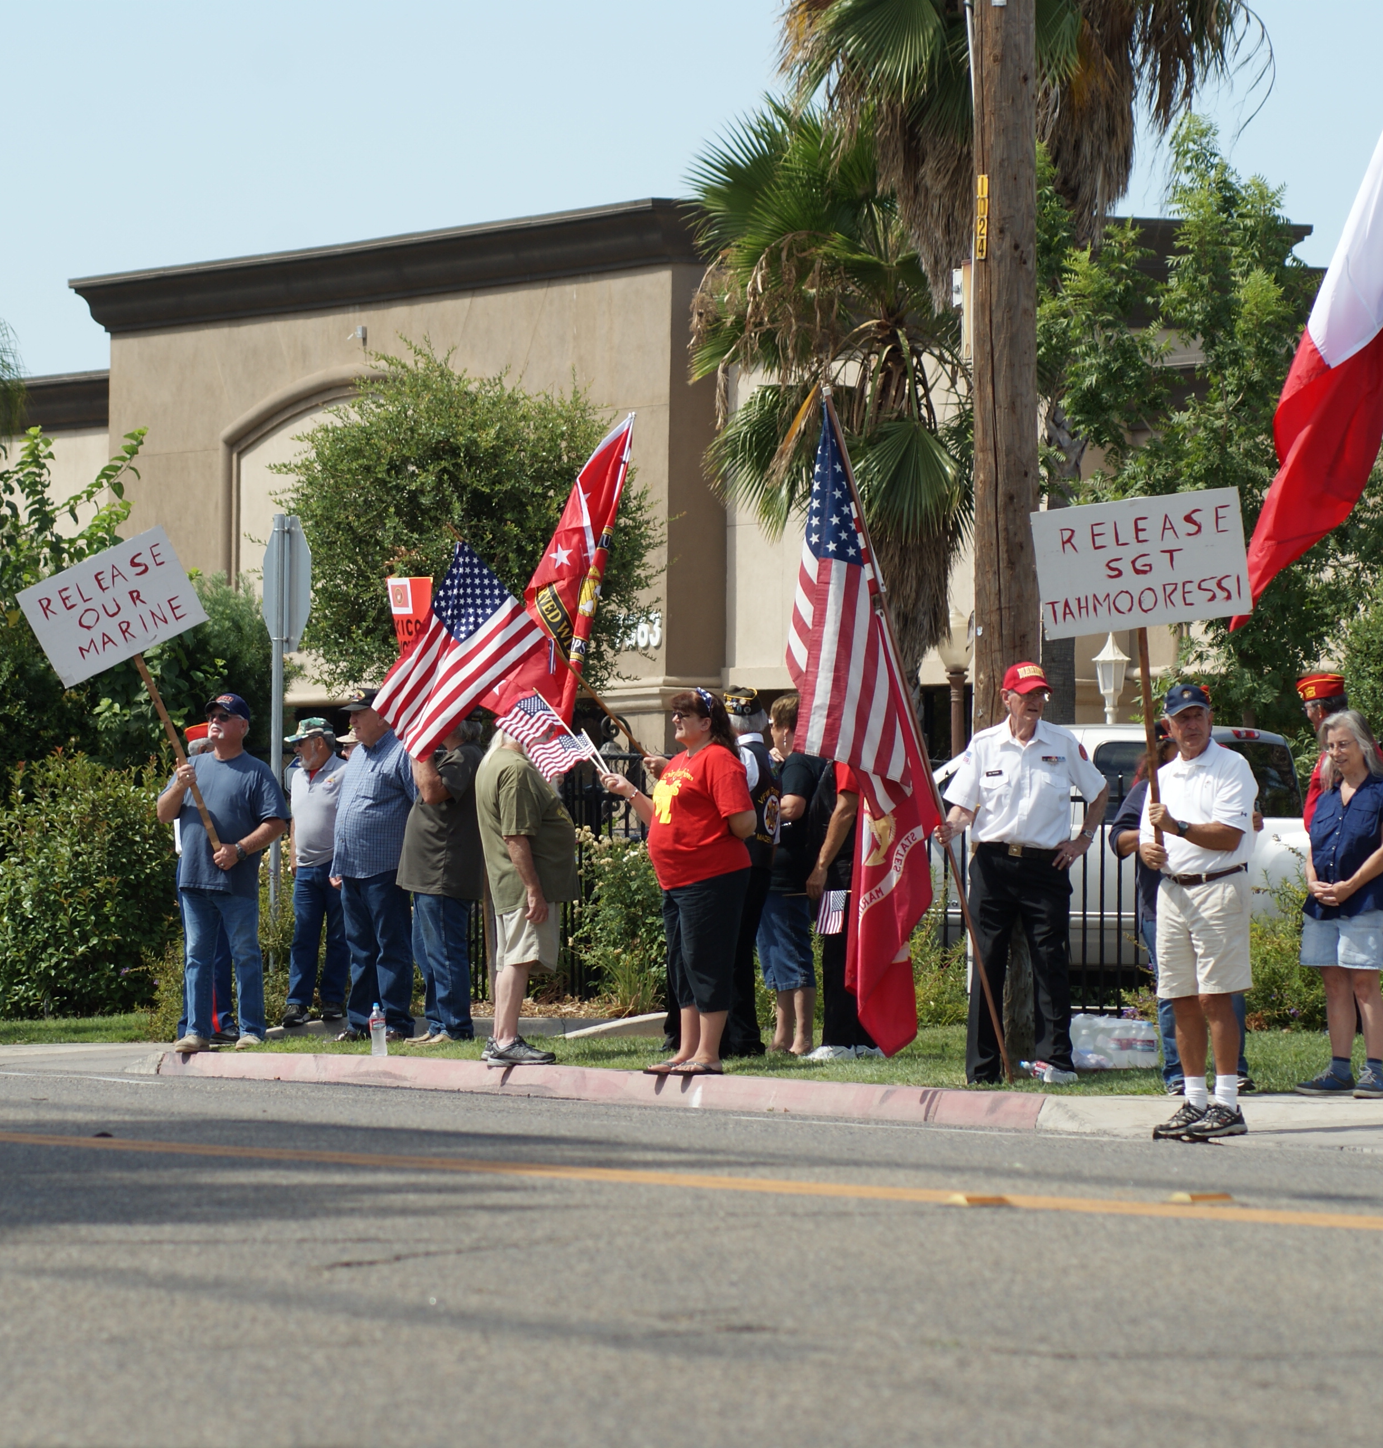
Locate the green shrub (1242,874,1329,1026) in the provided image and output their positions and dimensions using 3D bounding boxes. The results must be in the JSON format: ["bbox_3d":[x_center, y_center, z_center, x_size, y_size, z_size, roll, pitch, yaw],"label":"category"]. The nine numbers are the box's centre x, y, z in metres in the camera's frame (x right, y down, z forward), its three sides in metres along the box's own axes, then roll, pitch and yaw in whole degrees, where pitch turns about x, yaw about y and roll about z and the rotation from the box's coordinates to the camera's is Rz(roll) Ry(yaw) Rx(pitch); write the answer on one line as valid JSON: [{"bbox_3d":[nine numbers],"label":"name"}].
[{"bbox_3d":[3.209,1.232,58.500,0.750,0.860,0.700,1,-1,0],"label":"green shrub"}]

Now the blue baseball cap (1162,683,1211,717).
[{"bbox_3d":[1.944,-0.089,42.500,0.185,0.135,0.270,1,-1,-7],"label":"blue baseball cap"}]

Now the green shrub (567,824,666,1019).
[{"bbox_3d":[-0.362,1.123,61.800,0.800,1.070,0.750,0,0,0],"label":"green shrub"}]

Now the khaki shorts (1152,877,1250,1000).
[{"bbox_3d":[2.067,0.856,43.700,0.410,0.500,0.330,0,-1,36],"label":"khaki shorts"}]

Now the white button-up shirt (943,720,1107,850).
[{"bbox_3d":[1.424,0.260,46.300,0.680,0.570,0.320,1,-1,0],"label":"white button-up shirt"}]

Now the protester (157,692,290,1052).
[{"bbox_3d":[-2.382,0.751,55.000,0.660,1.820,0.460,0,0,22],"label":"protester"}]

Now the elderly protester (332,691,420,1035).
[{"bbox_3d":[-1.643,0.733,56.300,0.440,1.830,0.540,0,-1,-38],"label":"elderly protester"}]

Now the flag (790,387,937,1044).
[{"bbox_3d":[0.716,0.014,45.200,0.640,2.700,0.400,0,-1,-6],"label":"flag"}]

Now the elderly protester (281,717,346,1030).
[{"bbox_3d":[-2.050,0.809,59.300,0.480,1.690,0.350,0,-1,33],"label":"elderly protester"}]

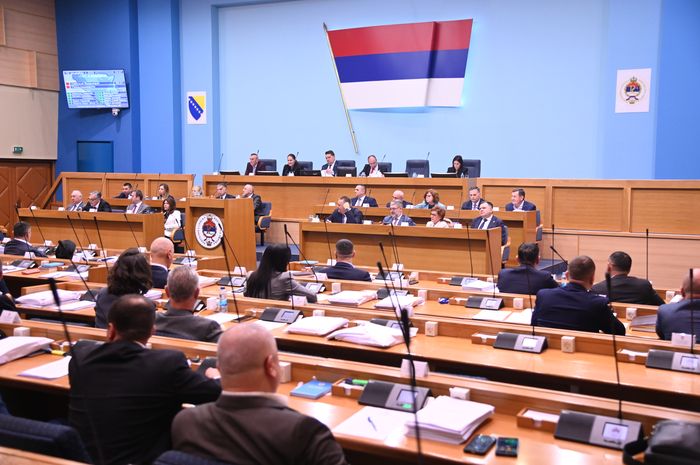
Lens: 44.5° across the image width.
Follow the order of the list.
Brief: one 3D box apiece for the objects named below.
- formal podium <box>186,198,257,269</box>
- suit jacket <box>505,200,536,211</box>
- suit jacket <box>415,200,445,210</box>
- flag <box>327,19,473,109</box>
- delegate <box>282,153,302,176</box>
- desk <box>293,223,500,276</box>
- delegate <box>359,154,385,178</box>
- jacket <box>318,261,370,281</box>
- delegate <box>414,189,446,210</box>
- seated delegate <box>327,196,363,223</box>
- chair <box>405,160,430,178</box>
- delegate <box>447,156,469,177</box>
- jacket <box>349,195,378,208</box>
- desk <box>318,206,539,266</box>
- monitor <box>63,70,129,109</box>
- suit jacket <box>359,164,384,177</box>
[{"bbox_3d":[-2.062,0.049,13.613,0.770,1.190,0.740,3,6,30],"label":"formal podium"},{"bbox_3d":[2.710,-0.213,13.502,0.520,0.600,0.350,3,6,31],"label":"suit jacket"},{"bbox_3d":[1.347,-0.254,14.299,0.500,0.580,0.340,3,6,31],"label":"suit jacket"},{"bbox_3d":[0.995,-3.557,18.404,3.541,1.789,0.150,3,6,31],"label":"flag"},{"bbox_3d":[-1.223,-0.985,17.771,0.470,1.299,0.720,3,6,31],"label":"delegate"},{"bbox_3d":[0.668,0.337,12.142,3.000,0.880,0.460,3,6,30],"label":"desk"},{"bbox_3d":[0.421,-0.882,16.775,0.520,1.263,0.720,2,5,23],"label":"delegate"},{"bbox_3d":[-0.040,0.571,7.664,0.500,0.630,0.360,1,5,14],"label":"jacket"},{"bbox_3d":[1.359,-0.150,14.657,0.500,1.199,0.720,3,6,31],"label":"delegate"},{"bbox_3d":[-0.102,0.067,13.591,0.550,1.269,0.720,3,6,31],"label":"seated delegate"},{"bbox_3d":[1.294,-0.791,16.378,0.600,1.190,0.650,2,5,25],"label":"chair"},{"bbox_3d":[1.950,-0.778,15.646,0.460,1.280,0.720,2,5,24],"label":"delegate"},{"bbox_3d":[0.219,-0.365,14.952,0.500,0.600,0.350,3,6,30],"label":"jacket"},{"bbox_3d":[1.173,0.030,14.316,3.894,0.901,0.520,3,6,31],"label":"desk"},{"bbox_3d":[-6.317,-3.575,21.341,1.660,0.945,0.070,1,20,12],"label":"monitor"},{"bbox_3d":[0.433,-1.030,16.837,0.490,0.610,0.350,2,5,23],"label":"suit jacket"}]

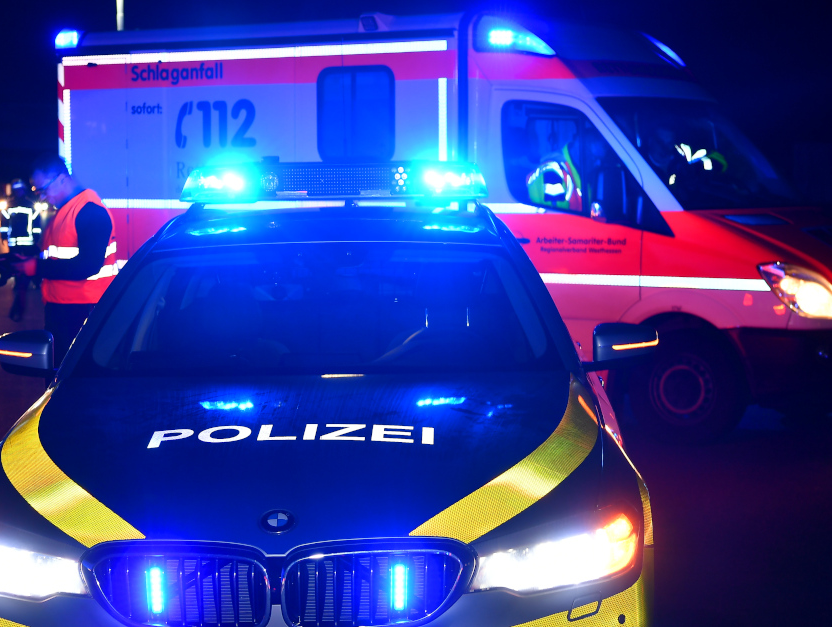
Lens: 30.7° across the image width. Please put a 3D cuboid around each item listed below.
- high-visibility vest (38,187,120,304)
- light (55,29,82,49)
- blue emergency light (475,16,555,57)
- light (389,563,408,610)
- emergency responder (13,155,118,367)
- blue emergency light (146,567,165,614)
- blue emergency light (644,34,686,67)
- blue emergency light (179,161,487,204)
[{"bbox_3d":[-1.737,-0.346,7.820,0.340,0.600,0.460,-2,5,-22],"label":"high-visibility vest"},{"bbox_3d":[-2.642,-2.084,11.500,0.200,0.140,0.180,2,5,27],"label":"light"},{"bbox_3d":[0.650,-1.812,9.910,0.530,0.260,0.220,2,5,27],"label":"blue emergency light"},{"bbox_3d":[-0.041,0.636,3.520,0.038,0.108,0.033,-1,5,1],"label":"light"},{"bbox_3d":[-1.788,0.059,7.821,0.470,1.740,0.490,-2,5,-22],"label":"emergency responder"},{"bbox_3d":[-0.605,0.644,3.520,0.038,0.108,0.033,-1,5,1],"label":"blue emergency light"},{"bbox_3d":[1.785,-1.915,11.130,0.420,0.220,0.200,2,5,27],"label":"blue emergency light"},{"bbox_3d":[-0.302,-0.479,5.550,1.120,0.140,0.310,-1,5,1],"label":"blue emergency light"}]

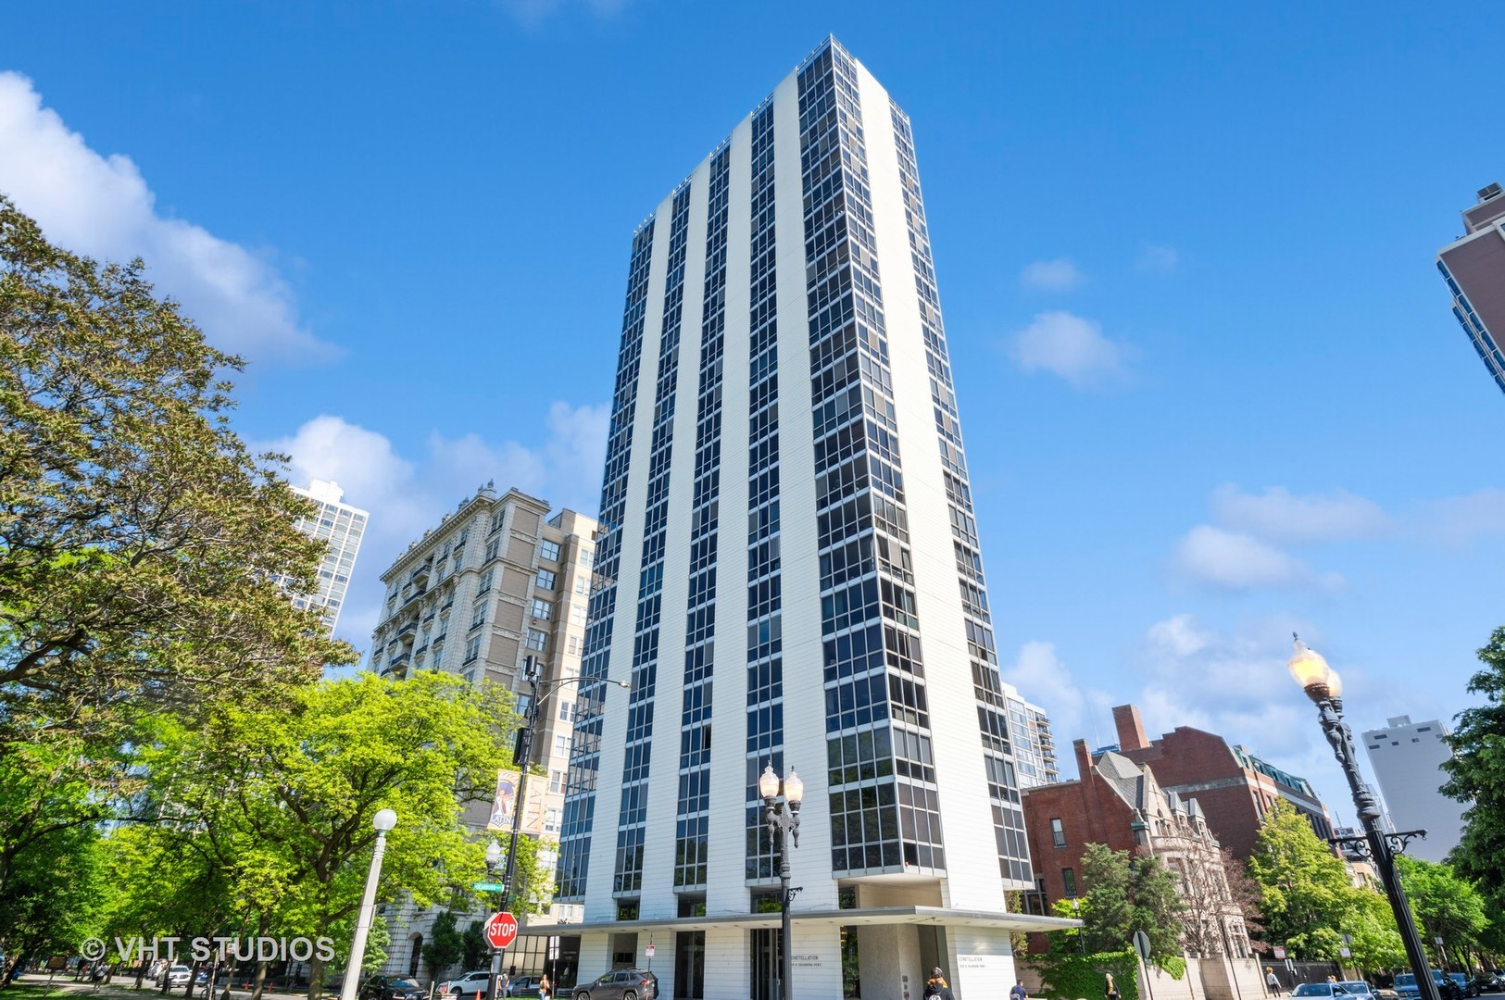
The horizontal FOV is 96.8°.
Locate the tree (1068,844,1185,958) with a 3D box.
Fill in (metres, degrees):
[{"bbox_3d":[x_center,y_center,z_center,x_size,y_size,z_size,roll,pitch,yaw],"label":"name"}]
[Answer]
[{"bbox_3d":[22.795,25.923,41.014,6.360,8.380,6.060,-12,-32,20],"label":"tree"}]

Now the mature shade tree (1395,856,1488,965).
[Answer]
[{"bbox_3d":[76.363,46.661,74.224,7.980,11.920,7.980,-22,-36,33],"label":"mature shade tree"}]

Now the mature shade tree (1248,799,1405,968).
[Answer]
[{"bbox_3d":[44.709,30.923,52.981,8.380,13.840,8.380,-18,-35,29],"label":"mature shade tree"}]

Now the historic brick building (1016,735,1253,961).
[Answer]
[{"bbox_3d":[26.724,28.261,51.109,13.630,16.160,14.140,25,-39,-37],"label":"historic brick building"}]

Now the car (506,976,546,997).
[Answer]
[{"bbox_3d":[-14.212,31.239,42.811,4.650,1.480,1.840,-5,-30,9],"label":"car"}]

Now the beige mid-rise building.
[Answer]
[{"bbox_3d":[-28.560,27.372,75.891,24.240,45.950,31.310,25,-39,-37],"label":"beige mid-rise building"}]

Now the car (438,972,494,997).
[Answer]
[{"bbox_3d":[-18.295,32.212,44.408,4.650,1.700,1.870,16,-34,-26],"label":"car"}]

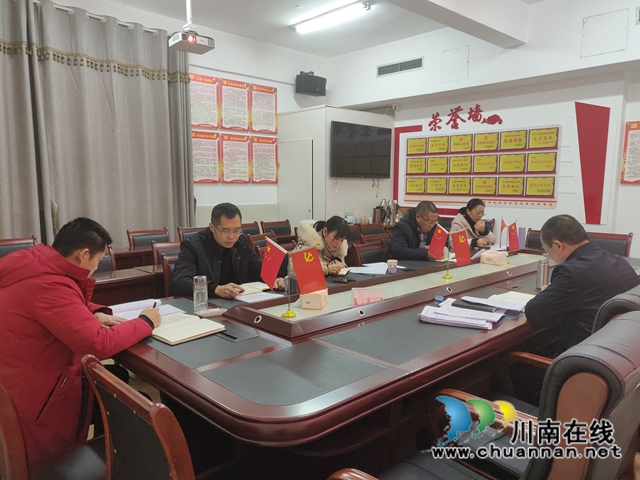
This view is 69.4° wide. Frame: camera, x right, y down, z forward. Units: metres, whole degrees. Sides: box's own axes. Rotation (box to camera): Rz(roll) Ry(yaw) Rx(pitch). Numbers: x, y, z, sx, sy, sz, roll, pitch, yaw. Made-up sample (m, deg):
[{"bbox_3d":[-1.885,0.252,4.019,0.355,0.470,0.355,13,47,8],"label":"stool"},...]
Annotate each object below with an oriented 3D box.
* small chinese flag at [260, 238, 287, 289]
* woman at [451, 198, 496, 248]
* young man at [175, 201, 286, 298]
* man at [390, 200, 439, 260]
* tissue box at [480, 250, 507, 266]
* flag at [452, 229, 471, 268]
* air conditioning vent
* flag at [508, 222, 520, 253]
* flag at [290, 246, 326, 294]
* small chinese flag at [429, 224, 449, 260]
[{"bbox_3d":[-0.233,0.120,2.195,0.010,0.206,0.139,-7,31,-46],"label":"small chinese flag"},{"bbox_3d":[1.581,0.203,4.899,0.490,1.240,0.670,-6,9,-43],"label":"woman"},{"bbox_3d":[-0.647,0.414,2.900,0.610,1.290,0.720,-5,9,-38],"label":"young man"},{"bbox_3d":[0.834,0.287,4.180,0.560,1.250,0.720,-6,9,-43],"label":"man"},{"bbox_3d":[1.345,0.144,3.568,0.100,0.080,0.175,-6,9,-43],"label":"tissue box"},{"bbox_3d":[0.893,0.049,2.900,0.010,0.206,0.139,-3,-11,-25],"label":"flag"},{"bbox_3d":[1.199,-2.574,6.914,0.040,0.150,0.860,-6,9,-43],"label":"air conditioning vent"},{"bbox_3d":[1.475,-0.017,3.488,0.010,0.206,0.139,0,-10,-3],"label":"flag"},{"bbox_3d":[-0.051,0.141,2.039,0.139,0.200,0.010,-17,-5,37],"label":"flag"},{"bbox_3d":[0.793,0.023,3.114,0.010,0.206,0.139,-3,27,-25],"label":"small chinese flag"}]

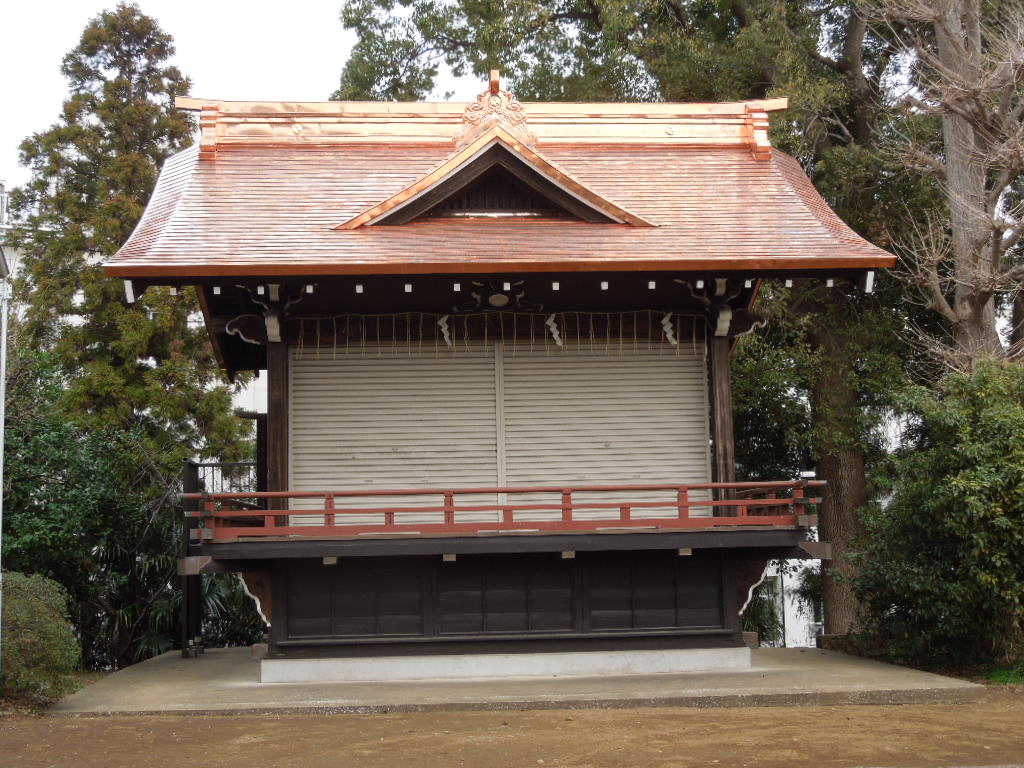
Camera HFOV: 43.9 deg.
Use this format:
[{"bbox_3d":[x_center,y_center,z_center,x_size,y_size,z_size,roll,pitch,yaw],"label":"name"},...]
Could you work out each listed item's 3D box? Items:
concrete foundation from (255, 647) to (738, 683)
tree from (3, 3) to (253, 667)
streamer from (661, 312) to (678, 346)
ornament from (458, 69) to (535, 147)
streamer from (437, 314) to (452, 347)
[{"bbox_3d":[-0.219,3.386,16.364,5.313,0.234,5.226,-1,-7,-4],"label":"concrete foundation"},{"bbox_3d":[-5.780,-1.127,19.782,3.685,10.448,3.685,-1,-7,-4],"label":"tree"},{"bbox_3d":[1.806,-0.623,14.584,0.177,0.385,0.047,-1,-7,-4],"label":"streamer"},{"bbox_3d":[-0.178,-3.167,14.572,0.838,0.804,0.429,-1,-7,-4],"label":"ornament"},{"bbox_3d":[-0.762,-0.603,14.391,0.156,0.359,0.047,-1,-7,-4],"label":"streamer"}]

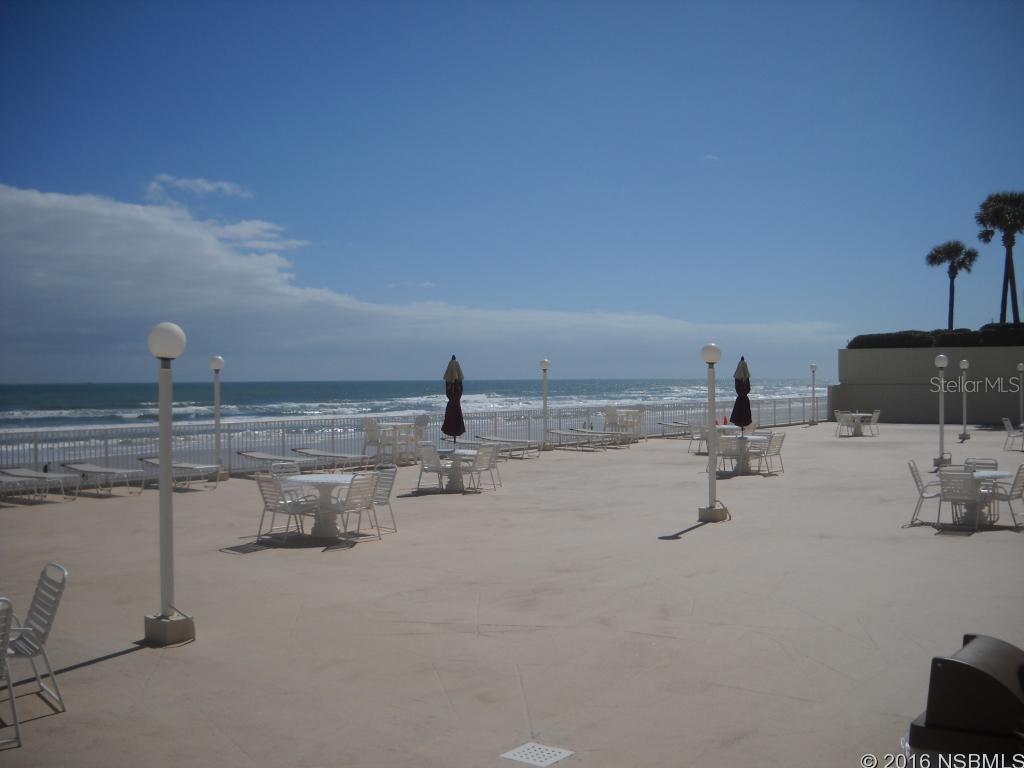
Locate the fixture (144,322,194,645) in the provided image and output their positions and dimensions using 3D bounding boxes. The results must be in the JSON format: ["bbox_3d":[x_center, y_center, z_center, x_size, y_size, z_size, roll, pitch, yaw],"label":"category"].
[{"bbox_3d":[-2.656,0.747,8.680,0.295,2.455,0.295,0,0,42],"label":"fixture"}]

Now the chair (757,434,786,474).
[{"bbox_3d":[5.261,1.413,23.335,0.620,0.850,0.580,0,0,44],"label":"chair"}]

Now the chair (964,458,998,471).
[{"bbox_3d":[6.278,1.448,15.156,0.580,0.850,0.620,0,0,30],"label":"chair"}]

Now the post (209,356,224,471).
[{"bbox_3d":[-6.486,0.655,24.754,0.330,2.520,0.330,0,0,38],"label":"post"}]

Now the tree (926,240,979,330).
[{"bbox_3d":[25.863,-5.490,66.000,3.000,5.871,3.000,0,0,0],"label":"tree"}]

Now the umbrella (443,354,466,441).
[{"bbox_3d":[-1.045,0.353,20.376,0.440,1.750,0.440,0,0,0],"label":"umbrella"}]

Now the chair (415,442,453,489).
[{"bbox_3d":[-1.336,1.478,20.428,0.620,0.850,0.580,0,0,35],"label":"chair"}]

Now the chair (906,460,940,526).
[{"bbox_3d":[5.696,1.453,15.193,0.620,0.850,0.580,0,0,26],"label":"chair"}]

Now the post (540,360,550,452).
[{"bbox_3d":[0.918,0.581,31.147,0.330,2.520,0.330,0,0,0],"label":"post"}]

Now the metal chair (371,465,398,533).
[{"bbox_3d":[-1.913,1.546,14.984,0.620,0.860,0.560,-1,0,-41],"label":"metal chair"}]

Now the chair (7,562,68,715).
[{"bbox_3d":[-3.093,1.562,6.908,0.620,0.850,0.580,-1,0,-37],"label":"chair"}]

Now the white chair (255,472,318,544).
[{"bbox_3d":[-2.786,1.523,13.949,0.580,0.850,0.620,0,0,44],"label":"white chair"}]

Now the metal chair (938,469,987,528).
[{"bbox_3d":[6.067,1.517,15.256,0.560,0.860,0.620,0,0,27],"label":"metal chair"}]

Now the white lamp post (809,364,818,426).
[{"bbox_3d":[12.390,0.439,46.168,0.330,2.520,0.330,0,0,38],"label":"white lamp post"}]

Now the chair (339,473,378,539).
[{"bbox_3d":[-2.026,1.554,14.180,0.620,0.860,0.560,0,0,40],"label":"chair"}]

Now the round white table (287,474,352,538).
[{"bbox_3d":[-2.438,1.613,14.717,1.050,0.735,1.050,0,0,-9],"label":"round white table"}]

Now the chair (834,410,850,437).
[{"bbox_3d":[11.036,1.297,37.165,0.620,0.850,0.580,0,0,-3],"label":"chair"}]

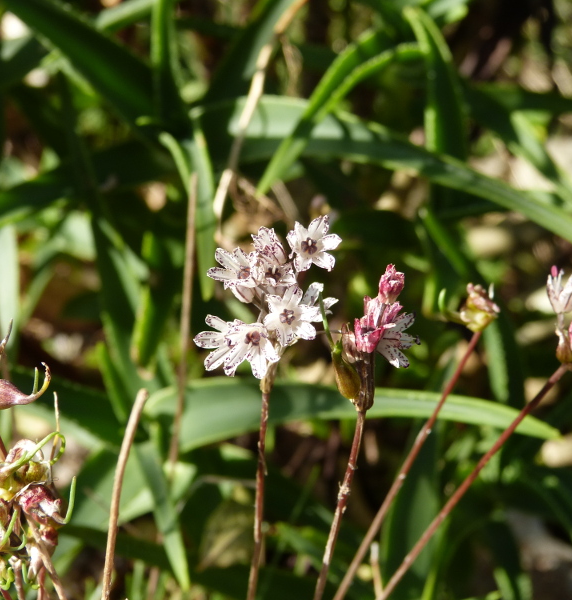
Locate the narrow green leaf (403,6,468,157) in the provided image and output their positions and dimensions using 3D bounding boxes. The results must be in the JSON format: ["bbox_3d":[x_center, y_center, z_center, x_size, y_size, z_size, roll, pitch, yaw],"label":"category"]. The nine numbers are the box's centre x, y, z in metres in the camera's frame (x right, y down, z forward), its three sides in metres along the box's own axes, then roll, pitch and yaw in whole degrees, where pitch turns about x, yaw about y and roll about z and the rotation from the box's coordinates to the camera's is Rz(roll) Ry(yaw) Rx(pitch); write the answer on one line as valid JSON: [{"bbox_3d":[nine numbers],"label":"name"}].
[{"bbox_3d":[0.062,-0.090,0.520,0.018,0.067,0.022,-12,18,9],"label":"narrow green leaf"}]

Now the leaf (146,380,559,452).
[{"bbox_3d":[0.021,0.042,0.435,0.145,0.026,0.035,1,-6,12],"label":"leaf"}]

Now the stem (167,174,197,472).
[{"bbox_3d":[-0.036,0.010,0.432,0.003,0.107,0.003,5,13,0],"label":"stem"}]

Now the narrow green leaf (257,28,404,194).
[{"bbox_3d":[0.016,-0.079,0.500,0.093,0.019,0.028,-48,4,-13],"label":"narrow green leaf"}]

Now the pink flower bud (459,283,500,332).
[{"bbox_3d":[0.058,0.002,0.375,0.012,0.013,0.012,0,22,0],"label":"pink flower bud"}]

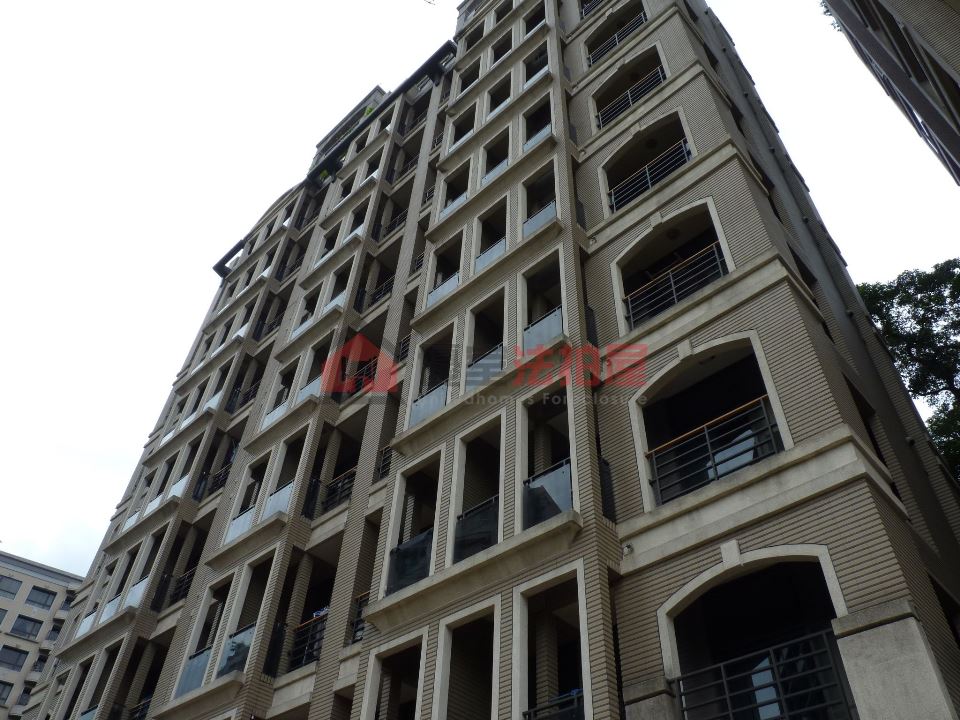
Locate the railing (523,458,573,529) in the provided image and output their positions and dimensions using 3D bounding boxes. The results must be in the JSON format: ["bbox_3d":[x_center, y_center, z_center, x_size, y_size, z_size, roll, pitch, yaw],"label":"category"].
[{"bbox_3d":[0.946,1.952,10.634,0.901,0.955,0.060,-33,-56,30],"label":"railing"}]

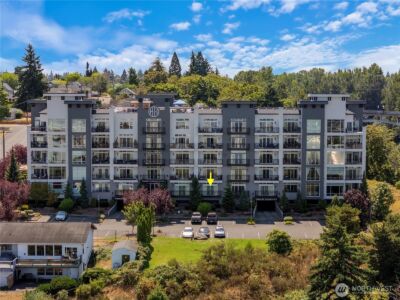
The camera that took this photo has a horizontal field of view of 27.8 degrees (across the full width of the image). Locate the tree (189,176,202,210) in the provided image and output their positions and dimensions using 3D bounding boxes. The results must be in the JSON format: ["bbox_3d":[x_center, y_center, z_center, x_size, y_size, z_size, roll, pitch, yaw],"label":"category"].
[{"bbox_3d":[-0.875,8.566,157.340,2.500,6.880,2.500,0,6,0],"label":"tree"}]

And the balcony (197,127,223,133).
[{"bbox_3d":[2.077,-3.976,160.000,4.650,1.100,0.150,0,5,0],"label":"balcony"}]

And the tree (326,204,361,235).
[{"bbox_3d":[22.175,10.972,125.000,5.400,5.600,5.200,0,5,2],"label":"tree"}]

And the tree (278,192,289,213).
[{"bbox_3d":[16.356,10.176,157.500,1.950,4.040,1.950,0,6,0],"label":"tree"}]

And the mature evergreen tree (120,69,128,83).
[{"bbox_3d":[-39.049,-37.234,418.369,4.300,8.760,4.300,0,6,0],"label":"mature evergreen tree"}]

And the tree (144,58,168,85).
[{"bbox_3d":[-17.209,-30.461,320.000,9.300,11.800,9.000,0,5,0],"label":"tree"}]

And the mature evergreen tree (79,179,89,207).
[{"bbox_3d":[-22.717,8.497,158.000,1.950,5.700,1.950,0,5,0],"label":"mature evergreen tree"}]

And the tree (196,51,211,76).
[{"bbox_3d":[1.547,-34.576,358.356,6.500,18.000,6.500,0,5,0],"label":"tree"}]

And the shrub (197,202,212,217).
[{"bbox_3d":[0.904,11.165,152.300,2.900,2.400,2.800,0,5,2],"label":"shrub"}]

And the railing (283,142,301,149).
[{"bbox_3d":[18.525,-0.784,162.527,3.500,1.130,0.120,0,5,0],"label":"railing"}]

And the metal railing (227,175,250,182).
[{"bbox_3d":[7.582,5.619,157.261,4.400,1.150,1.000,0,5,2],"label":"metal railing"}]

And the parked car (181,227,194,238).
[{"bbox_3d":[-2.044,13.954,138.874,1.820,1.470,4.600,0,5,0],"label":"parked car"}]

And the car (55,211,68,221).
[{"bbox_3d":[-26.341,12.310,155.512,1.800,1.500,4.400,0,6,0],"label":"car"}]

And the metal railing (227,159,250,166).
[{"bbox_3d":[7.569,2.542,156.981,4.400,1.150,1.000,0,5,2],"label":"metal railing"}]

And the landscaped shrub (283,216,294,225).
[{"bbox_3d":[16.467,13.112,150.566,1.900,1.150,1.900,0,5,0],"label":"landscaped shrub"}]

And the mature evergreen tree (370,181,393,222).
[{"bbox_3d":[33.300,9.514,148.000,4.400,7.000,4.400,0,5,2],"label":"mature evergreen tree"}]

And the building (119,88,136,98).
[{"bbox_3d":[-25.305,-19.099,283.502,6.200,4.900,8.000,0,6,0],"label":"building"}]

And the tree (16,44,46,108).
[{"bbox_3d":[-52.880,-22.798,253.981,8.600,20.500,8.600,0,5,0],"label":"tree"}]

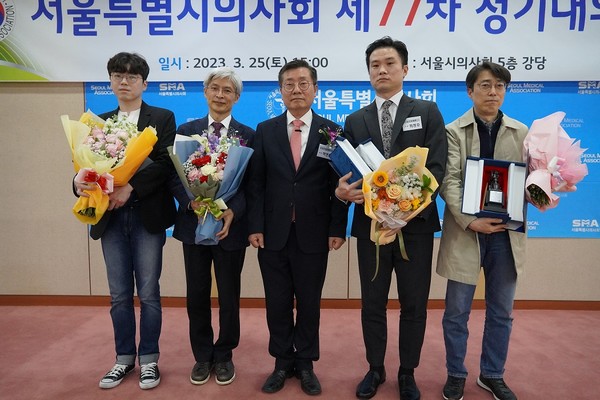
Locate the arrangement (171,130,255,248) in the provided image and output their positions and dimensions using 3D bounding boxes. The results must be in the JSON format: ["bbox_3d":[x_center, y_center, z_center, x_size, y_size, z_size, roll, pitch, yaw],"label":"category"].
[{"bbox_3d":[-0.438,-0.066,2.255,0.421,0.581,0.240,1,4,-7],"label":"arrangement"}]

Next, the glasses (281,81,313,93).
[{"bbox_3d":[-0.018,-0.570,2.314,0.142,0.046,0.140,0,4,0],"label":"glasses"}]

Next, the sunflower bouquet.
[{"bbox_3d":[0.454,0.048,2.067,0.321,0.588,0.220,8,4,11],"label":"sunflower bouquet"}]

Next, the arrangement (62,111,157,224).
[{"bbox_3d":[-0.910,-0.152,2.193,0.412,0.539,0.250,8,4,-12],"label":"arrangement"}]

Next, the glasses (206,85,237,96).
[{"bbox_3d":[-0.410,-0.575,2.413,0.142,0.046,0.140,6,4,-1],"label":"glasses"}]

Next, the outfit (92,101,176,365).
[{"bbox_3d":[-0.857,0.159,2.413,0.437,1.416,0.360,-1,4,-10],"label":"outfit"}]

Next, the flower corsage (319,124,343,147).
[{"bbox_3d":[0.151,-0.320,2.240,0.110,0.110,0.060,0,4,-3],"label":"flower corsage"}]

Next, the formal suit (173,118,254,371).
[{"bbox_3d":[-0.455,0.204,2.462,0.446,1.357,0.360,0,4,-6],"label":"formal suit"}]

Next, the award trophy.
[{"bbox_3d":[0.906,-0.042,2.102,0.101,0.196,0.090,7,7,17],"label":"award trophy"}]

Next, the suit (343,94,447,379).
[{"bbox_3d":[0.485,0.146,2.284,0.502,1.402,0.380,1,4,16],"label":"suit"}]

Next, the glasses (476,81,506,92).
[{"bbox_3d":[0.926,-0.549,2.230,0.142,0.046,0.140,0,4,6],"label":"glasses"}]

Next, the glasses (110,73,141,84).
[{"bbox_3d":[-0.895,-0.624,2.363,0.142,0.046,0.140,3,4,-5],"label":"glasses"}]

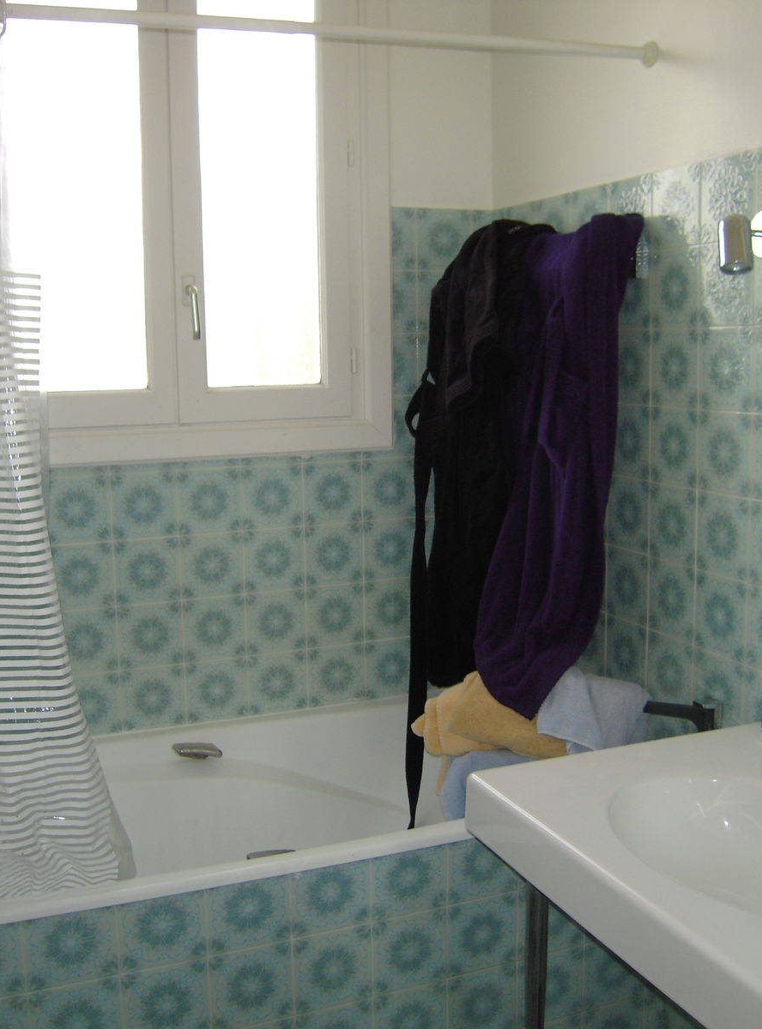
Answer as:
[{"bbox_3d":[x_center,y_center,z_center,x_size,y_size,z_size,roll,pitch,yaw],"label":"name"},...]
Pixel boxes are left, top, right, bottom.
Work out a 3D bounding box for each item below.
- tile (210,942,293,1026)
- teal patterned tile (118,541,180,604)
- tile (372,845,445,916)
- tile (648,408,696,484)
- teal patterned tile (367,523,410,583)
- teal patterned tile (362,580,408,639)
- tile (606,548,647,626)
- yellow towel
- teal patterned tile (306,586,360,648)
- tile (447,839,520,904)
[{"bbox_3d":[-0.225,0.822,1.934,0.150,0.150,0.010,-4,9,-21],"label":"tile"},{"bbox_3d":[-0.537,0.130,2.550,0.150,0.150,0.010,-4,9,-21],"label":"teal patterned tile"},{"bbox_3d":[0.050,0.674,2.062,0.150,0.140,0.010,-4,9,-21],"label":"tile"},{"bbox_3d":[0.568,-0.130,2.149,0.010,0.148,0.148,-4,9,-21],"label":"tile"},{"bbox_3d":[0.027,0.088,2.736,0.150,0.150,0.010,-4,9,-21],"label":"teal patterned tile"},{"bbox_3d":[0.030,0.238,2.788,0.150,0.150,0.010,-4,9,-21],"label":"teal patterned tile"},{"bbox_3d":[0.522,0.150,2.337,0.010,0.150,0.150,-4,9,-21],"label":"tile"},{"bbox_3d":[0.204,0.375,2.080,0.275,0.130,0.150,1,9,16],"label":"yellow towel"},{"bbox_3d":[-0.111,0.249,2.733,0.150,0.150,0.010,-4,9,-21],"label":"teal patterned tile"},{"bbox_3d":[0.190,0.666,2.082,0.148,0.123,0.010,-4,9,-21],"label":"tile"}]

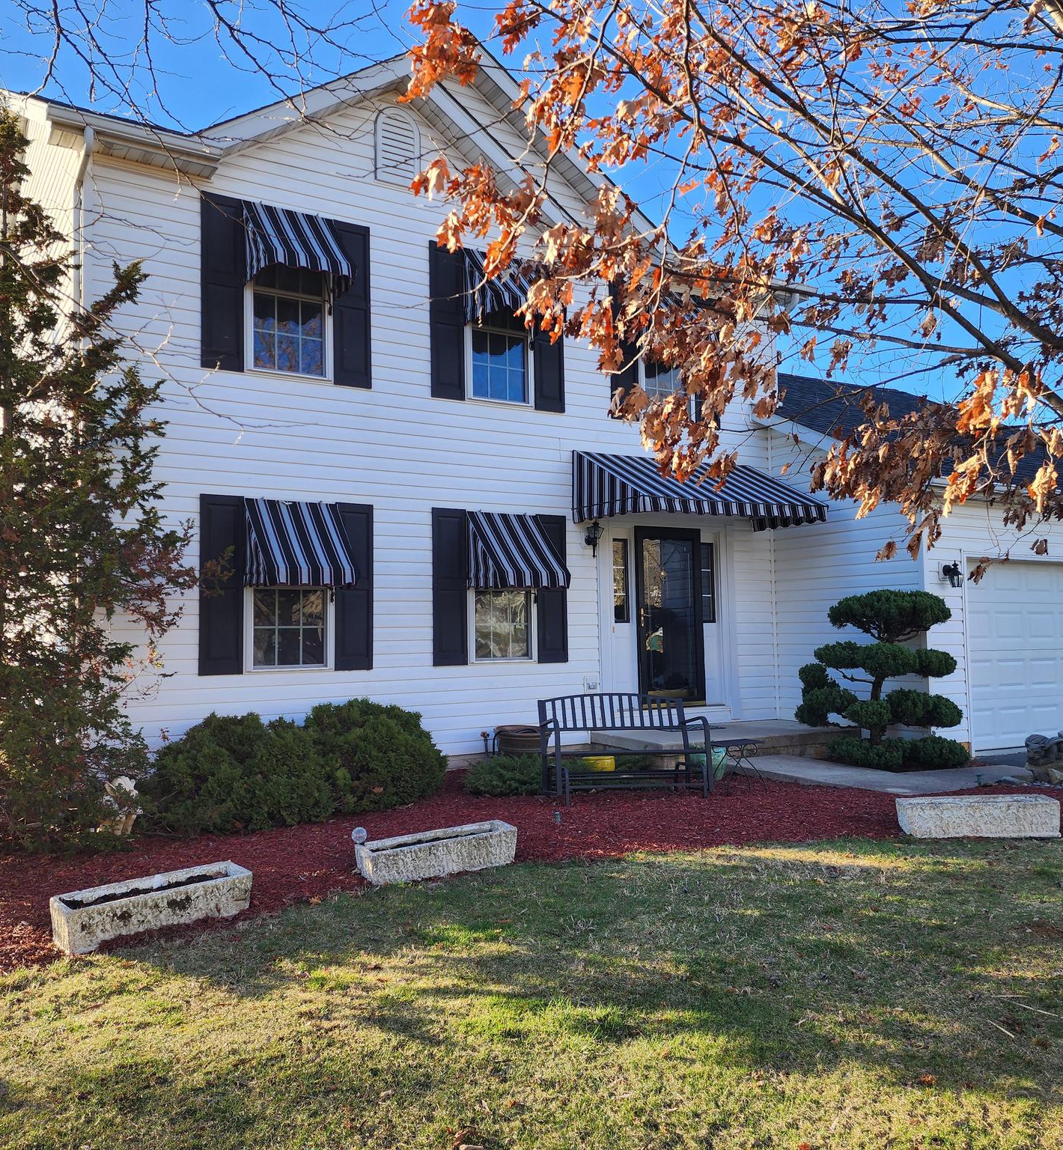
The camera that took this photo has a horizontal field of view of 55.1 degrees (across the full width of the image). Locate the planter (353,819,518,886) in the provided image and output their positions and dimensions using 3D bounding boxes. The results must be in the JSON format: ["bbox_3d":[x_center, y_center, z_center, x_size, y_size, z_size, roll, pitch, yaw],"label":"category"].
[{"bbox_3d":[-0.569,1.722,6.330,0.970,0.200,0.300,1,-4,-30],"label":"planter"}]

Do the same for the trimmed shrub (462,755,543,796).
[{"bbox_3d":[-0.202,1.728,8.940,0.800,0.320,0.720,1,-4,-32],"label":"trimmed shrub"}]

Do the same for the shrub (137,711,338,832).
[{"bbox_3d":[-2.295,1.482,7.992,1.420,0.880,1.300,1,-4,-32],"label":"shrub"}]

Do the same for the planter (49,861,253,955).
[{"bbox_3d":[-1.984,1.742,5.414,0.970,0.205,0.300,2,-5,-42],"label":"planter"}]

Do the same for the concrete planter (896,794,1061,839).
[{"bbox_3d":[3.015,1.638,6.885,0.970,0.215,0.290,-1,-4,6],"label":"concrete planter"}]

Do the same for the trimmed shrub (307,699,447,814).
[{"bbox_3d":[-1.272,1.443,8.433,1.180,0.880,1.120,-1,-4,0],"label":"trimmed shrub"}]

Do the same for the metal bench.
[{"bbox_3d":[0.809,1.453,8.666,1.280,0.850,0.710,0,-4,-13],"label":"metal bench"}]

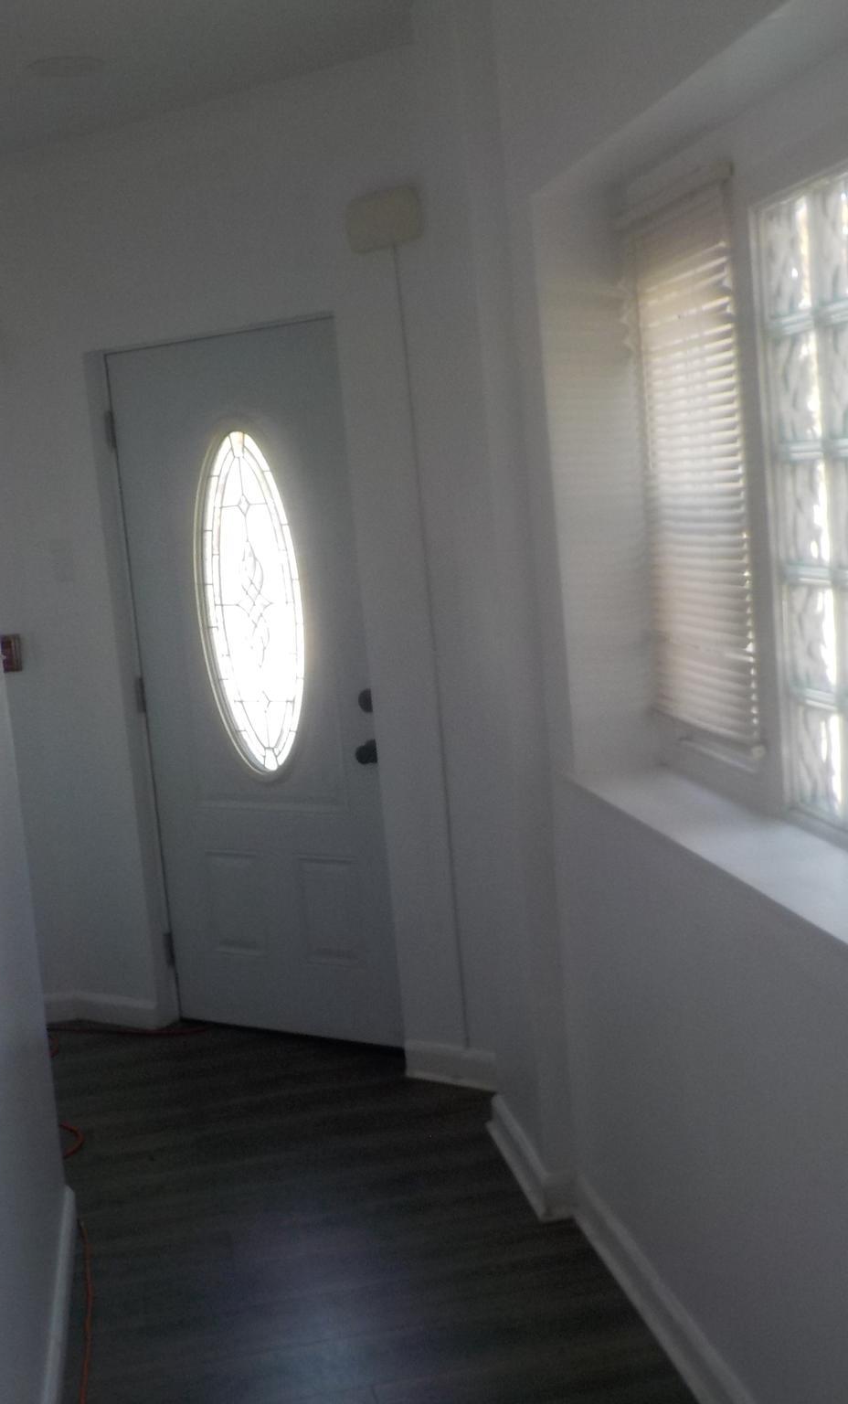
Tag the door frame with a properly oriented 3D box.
[{"bbox_3d":[-0.416,-0.010,4.649,1.149,2.118,0.133,0,9,34],"label":"door frame"}]

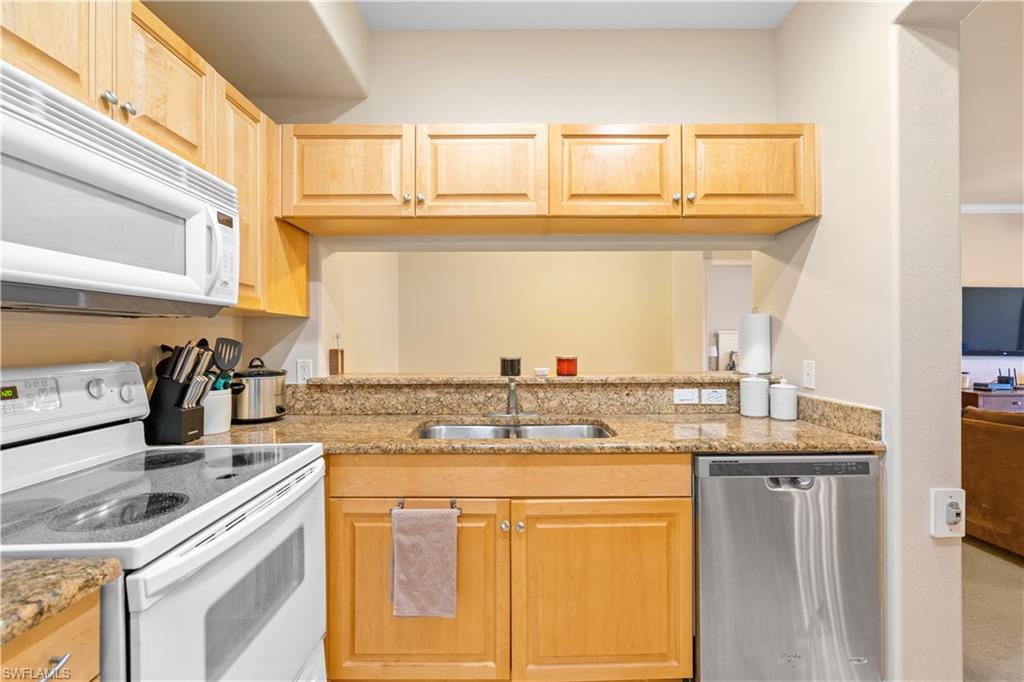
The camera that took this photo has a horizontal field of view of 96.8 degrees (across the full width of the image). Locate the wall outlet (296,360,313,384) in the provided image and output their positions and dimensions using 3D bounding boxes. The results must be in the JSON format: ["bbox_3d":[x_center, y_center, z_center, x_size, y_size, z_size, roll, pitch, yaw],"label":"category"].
[{"bbox_3d":[-0.963,0.145,2.115,0.070,0.113,0.009,0,0,0],"label":"wall outlet"}]

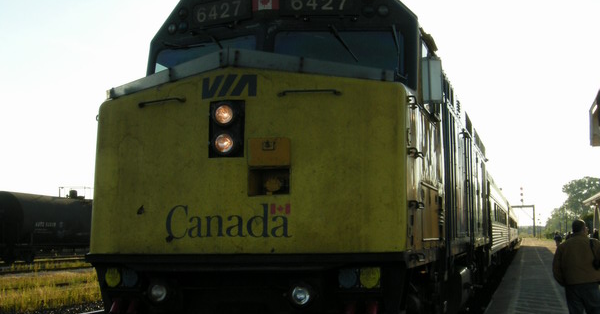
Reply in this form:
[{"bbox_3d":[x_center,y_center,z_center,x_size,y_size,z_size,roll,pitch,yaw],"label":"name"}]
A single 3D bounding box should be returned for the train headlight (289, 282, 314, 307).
[{"bbox_3d":[0.013,1.211,7.277,0.211,0.211,0.103,-1,-6,15],"label":"train headlight"}]

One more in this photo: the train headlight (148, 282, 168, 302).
[{"bbox_3d":[-1.299,1.244,7.637,0.191,0.201,0.093,-1,-6,15],"label":"train headlight"}]

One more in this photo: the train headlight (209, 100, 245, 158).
[{"bbox_3d":[-0.666,-0.258,7.539,0.319,0.505,0.103,-1,-6,15],"label":"train headlight"}]

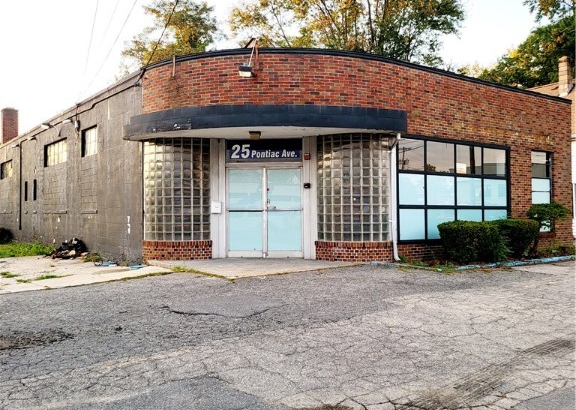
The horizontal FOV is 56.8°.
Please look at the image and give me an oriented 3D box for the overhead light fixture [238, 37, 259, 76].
[{"bbox_3d":[-0.805,-3.030,10.850,0.350,0.860,0.600,0,-1,12],"label":"overhead light fixture"}]

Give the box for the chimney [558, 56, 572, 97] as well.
[{"bbox_3d":[12.500,-5.790,24.000,0.430,1.800,0.430,1,-1,-35],"label":"chimney"}]

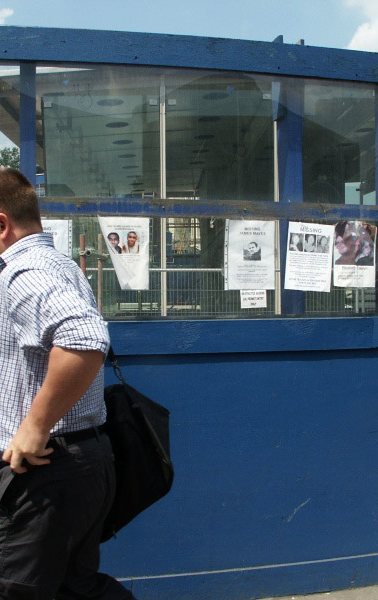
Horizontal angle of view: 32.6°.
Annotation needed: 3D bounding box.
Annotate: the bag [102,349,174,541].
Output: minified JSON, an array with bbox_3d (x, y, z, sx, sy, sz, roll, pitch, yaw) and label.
[{"bbox_3d":[-0.165,0.425,1.730,0.180,0.360,0.360,0,1,-2],"label":"bag"}]

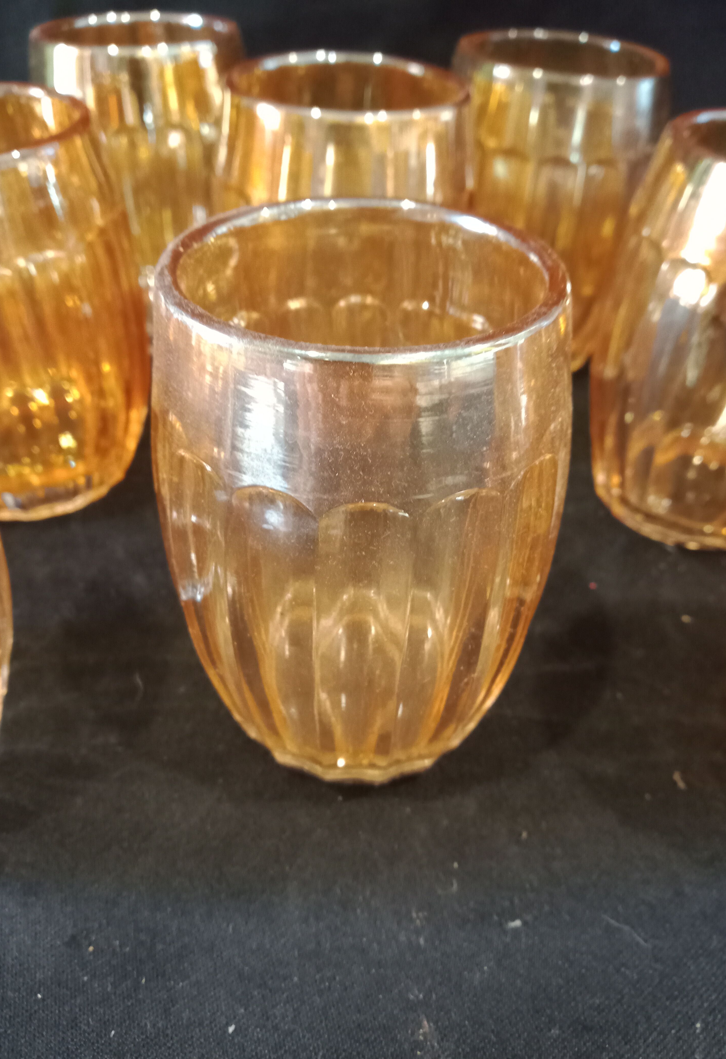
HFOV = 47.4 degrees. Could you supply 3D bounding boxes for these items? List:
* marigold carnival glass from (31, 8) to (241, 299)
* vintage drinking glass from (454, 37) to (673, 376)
[{"bbox_3d":[-0.073,-0.123,0.296,0.076,0.100,0.076,1,40,0],"label":"marigold carnival glass"},{"bbox_3d":[0.058,-0.107,0.282,0.076,0.100,0.076,1,40,0],"label":"vintage drinking glass"}]

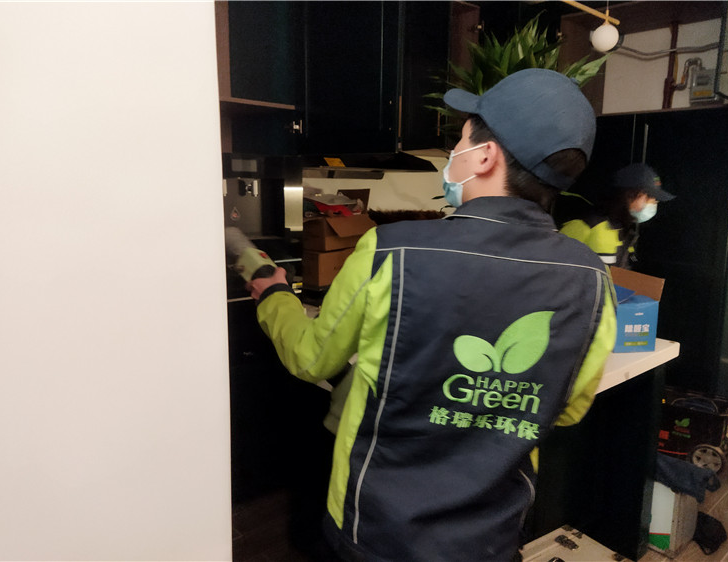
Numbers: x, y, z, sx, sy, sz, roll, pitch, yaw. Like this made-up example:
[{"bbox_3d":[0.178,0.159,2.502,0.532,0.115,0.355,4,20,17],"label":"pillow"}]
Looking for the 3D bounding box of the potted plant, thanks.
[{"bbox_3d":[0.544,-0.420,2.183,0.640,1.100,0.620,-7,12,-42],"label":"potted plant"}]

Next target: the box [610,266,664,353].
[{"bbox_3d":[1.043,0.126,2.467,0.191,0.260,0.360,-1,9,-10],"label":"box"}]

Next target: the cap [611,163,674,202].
[{"bbox_3d":[1.295,-0.459,2.700,0.175,0.155,0.270,-8,22,-44],"label":"cap"}]

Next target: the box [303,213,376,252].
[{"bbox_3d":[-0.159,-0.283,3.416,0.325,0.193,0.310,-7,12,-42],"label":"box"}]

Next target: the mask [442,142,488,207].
[{"bbox_3d":[0.175,-0.180,1.000,0.110,0.110,0.140,10,12,33],"label":"mask"}]

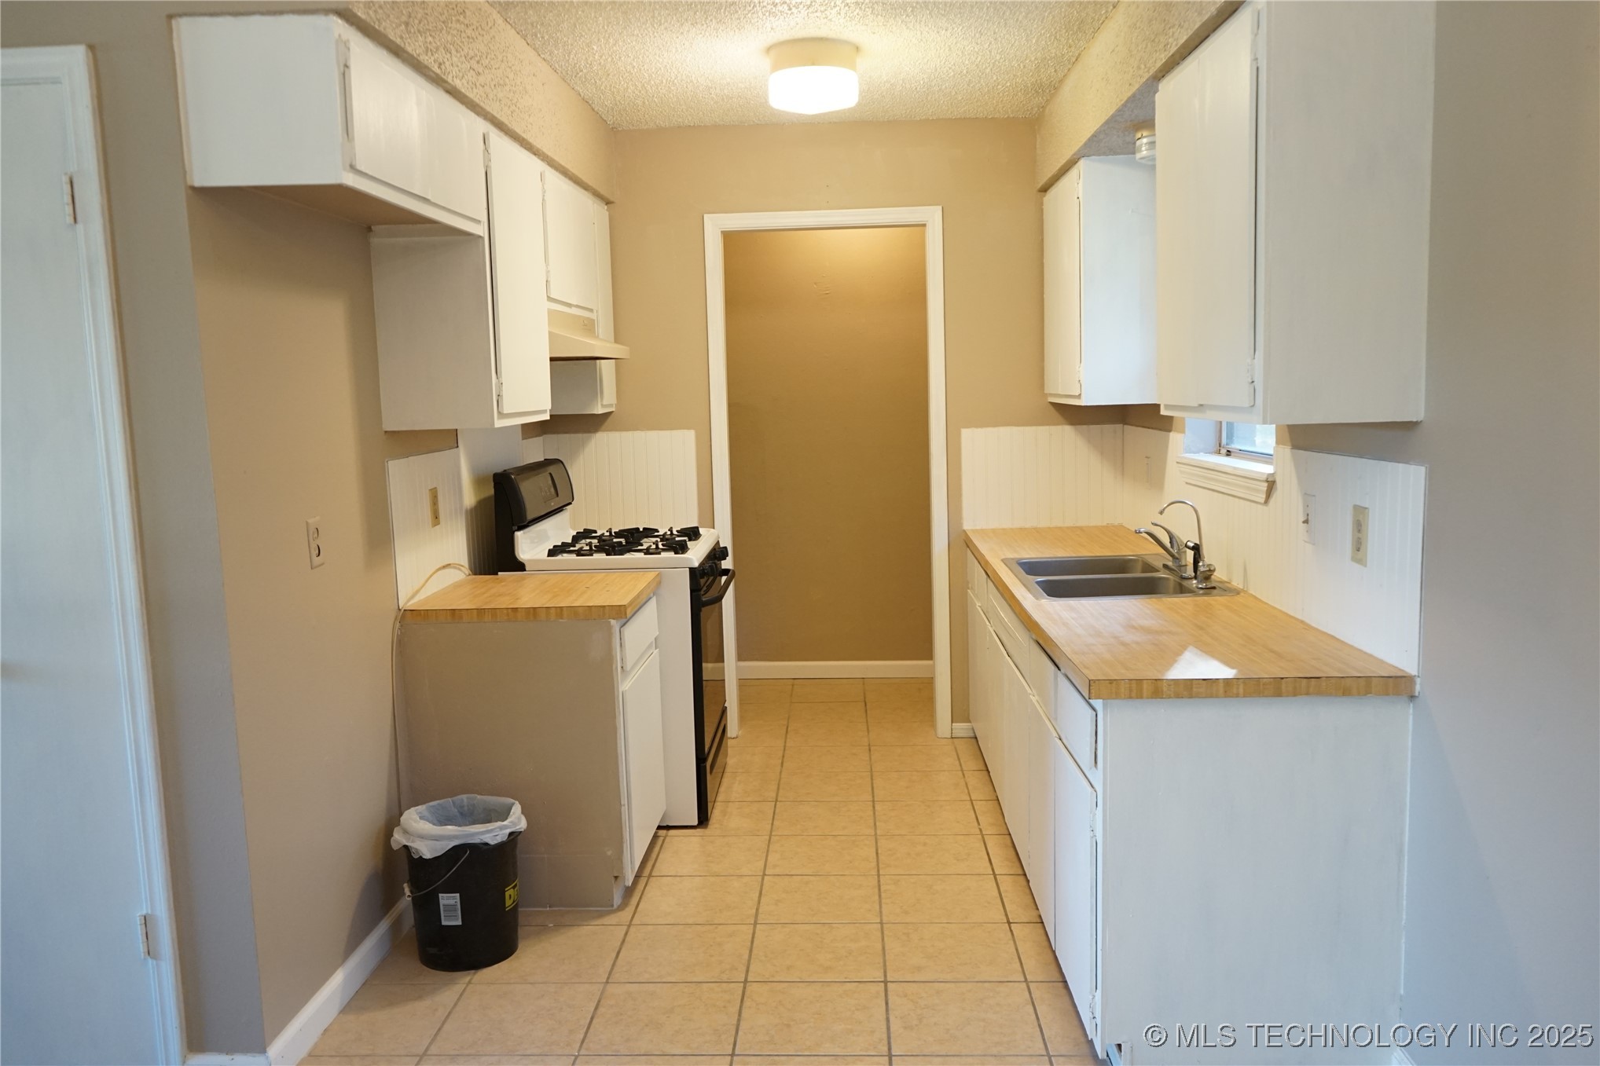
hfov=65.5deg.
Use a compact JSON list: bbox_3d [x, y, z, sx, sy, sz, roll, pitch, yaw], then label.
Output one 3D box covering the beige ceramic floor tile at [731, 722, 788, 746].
[{"bbox_3d":[-0.224,0.862,5.254,0.337,0.010,0.335,-1,7,2],"label":"beige ceramic floor tile"}]

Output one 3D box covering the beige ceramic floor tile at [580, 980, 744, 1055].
[{"bbox_3d":[-0.306,1.117,2.856,0.333,0.010,0.325,-1,7,2],"label":"beige ceramic floor tile"}]

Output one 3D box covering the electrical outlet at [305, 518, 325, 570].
[{"bbox_3d":[-1.131,0.024,2.909,0.010,0.116,0.073,-1,7,2],"label":"electrical outlet"}]

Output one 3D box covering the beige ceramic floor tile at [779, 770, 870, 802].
[{"bbox_3d":[0.094,0.922,4.507,0.334,0.010,0.332,-1,7,2],"label":"beige ceramic floor tile"}]

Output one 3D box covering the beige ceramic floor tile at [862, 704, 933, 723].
[{"bbox_3d":[0.478,0.811,5.562,0.337,0.010,0.335,-1,7,2],"label":"beige ceramic floor tile"}]

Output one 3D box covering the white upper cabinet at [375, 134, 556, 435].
[{"bbox_3d":[-0.935,-0.693,3.511,0.323,0.774,0.628,-1,7,2],"label":"white upper cabinet"}]

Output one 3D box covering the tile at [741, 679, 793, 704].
[{"bbox_3d":[-0.196,0.768,5.881,0.334,0.010,0.332,-1,7,2],"label":"tile"}]

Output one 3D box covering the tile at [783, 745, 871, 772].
[{"bbox_3d":[0.108,0.896,4.905,0.337,0.010,0.335,-1,7,2],"label":"tile"}]

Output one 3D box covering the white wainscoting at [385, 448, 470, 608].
[{"bbox_3d":[-1.094,-0.030,3.698,0.010,0.413,0.630,-1,7,2],"label":"white wainscoting"}]

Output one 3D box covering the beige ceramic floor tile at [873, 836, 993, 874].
[{"bbox_3d":[0.409,0.995,3.833,0.334,0.010,0.332,-1,7,2],"label":"beige ceramic floor tile"}]

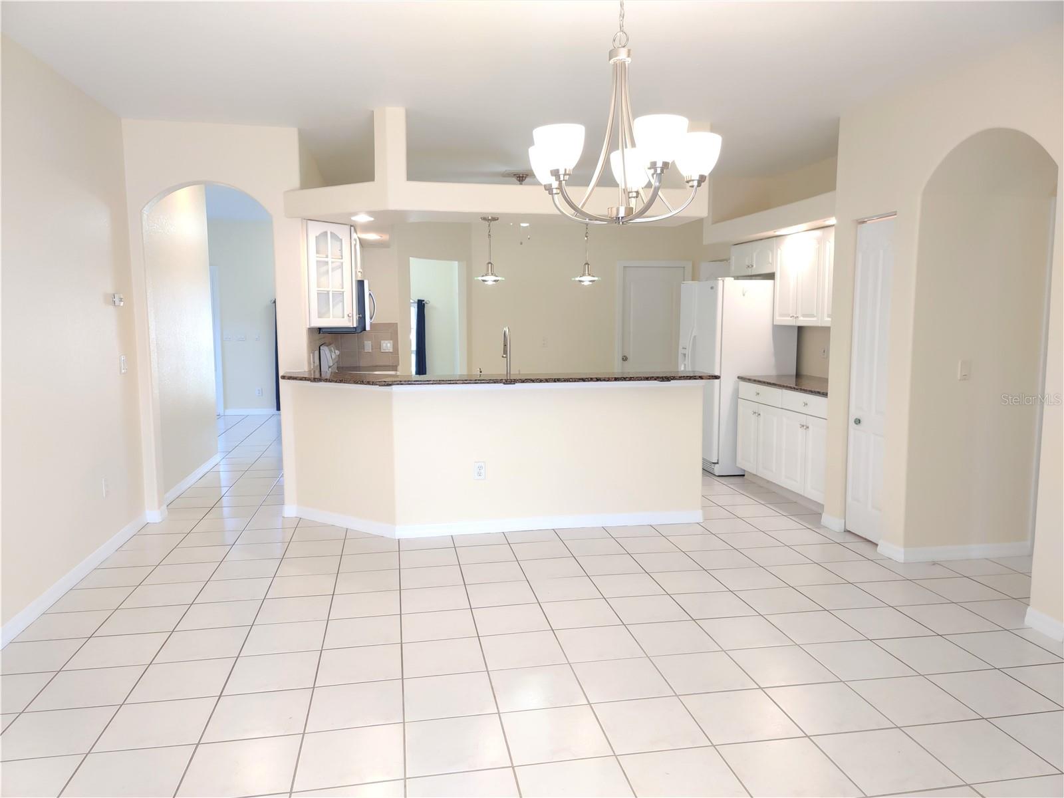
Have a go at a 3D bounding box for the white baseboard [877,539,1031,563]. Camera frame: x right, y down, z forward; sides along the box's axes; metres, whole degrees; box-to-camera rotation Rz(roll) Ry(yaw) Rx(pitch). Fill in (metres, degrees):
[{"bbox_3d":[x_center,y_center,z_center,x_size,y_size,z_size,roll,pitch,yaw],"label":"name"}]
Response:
[{"bbox_3d":[2.602,0.914,4.941,0.884,0.082,0.252,-1,7,-10],"label":"white baseboard"}]

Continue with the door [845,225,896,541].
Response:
[{"bbox_3d":[2.198,-0.099,5.114,0.038,2.043,0.442,-1,7,-10],"label":"door"}]

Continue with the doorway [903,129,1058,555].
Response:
[{"bbox_3d":[2.357,-0.165,4.188,0.150,2.402,0.953,-1,7,-10],"label":"doorway"}]

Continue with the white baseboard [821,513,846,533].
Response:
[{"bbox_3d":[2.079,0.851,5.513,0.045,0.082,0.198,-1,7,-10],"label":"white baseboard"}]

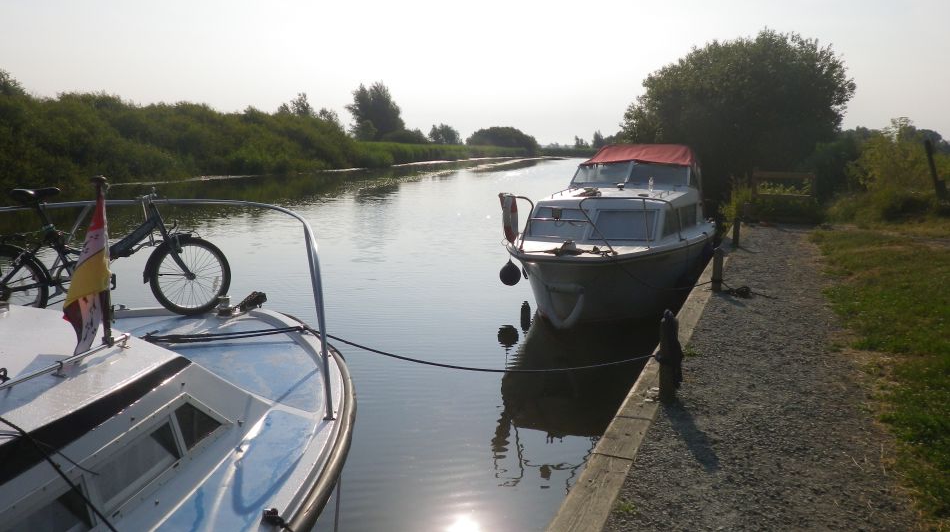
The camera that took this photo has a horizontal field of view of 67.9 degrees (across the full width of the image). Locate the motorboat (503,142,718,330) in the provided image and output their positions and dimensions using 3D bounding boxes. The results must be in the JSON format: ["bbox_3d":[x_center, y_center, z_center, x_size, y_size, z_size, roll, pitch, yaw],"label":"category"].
[{"bbox_3d":[2.140,-0.608,10.037,2.400,2.300,6.500,4,10,22],"label":"motorboat"}]

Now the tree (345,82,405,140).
[{"bbox_3d":[-14.402,-20.758,101.983,8.300,11.230,8.000,-1,10,-8],"label":"tree"}]

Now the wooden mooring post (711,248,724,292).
[{"bbox_3d":[2.770,0.039,8.015,0.120,0.489,0.120,4,10,23],"label":"wooden mooring post"}]

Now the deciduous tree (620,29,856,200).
[{"bbox_3d":[8.444,-4.869,23.044,7.600,5.430,7.200,3,10,19],"label":"deciduous tree"}]

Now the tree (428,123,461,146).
[{"bbox_3d":[-7.841,-32.505,181.966,8.200,8.113,8.000,0,9,-2],"label":"tree"}]

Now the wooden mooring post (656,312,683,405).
[{"bbox_3d":[1.241,0.575,4.472,0.140,0.596,0.140,4,10,23],"label":"wooden mooring post"}]

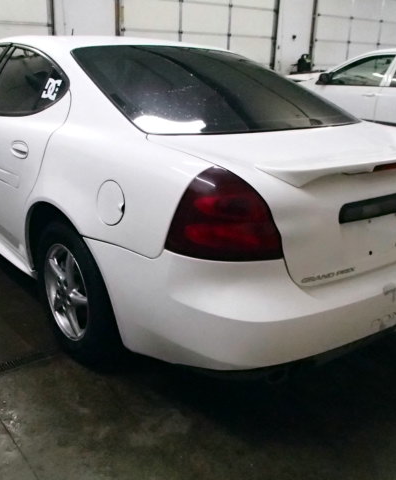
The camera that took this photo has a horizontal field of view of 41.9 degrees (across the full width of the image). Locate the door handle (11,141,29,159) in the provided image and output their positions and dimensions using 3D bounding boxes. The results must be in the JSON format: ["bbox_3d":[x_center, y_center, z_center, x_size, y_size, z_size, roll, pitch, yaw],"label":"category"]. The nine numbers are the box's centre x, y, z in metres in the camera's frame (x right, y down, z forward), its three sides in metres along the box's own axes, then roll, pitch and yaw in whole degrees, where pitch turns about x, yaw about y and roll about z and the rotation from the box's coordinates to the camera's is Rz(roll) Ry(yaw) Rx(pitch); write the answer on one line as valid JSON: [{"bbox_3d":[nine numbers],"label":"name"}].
[{"bbox_3d":[-0.826,-0.425,2.423,0.045,0.095,0.200,-13,25,-37],"label":"door handle"}]

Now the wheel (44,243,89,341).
[{"bbox_3d":[-0.534,0.225,2.400,0.170,0.455,0.455,-13,25,-37],"label":"wheel"}]

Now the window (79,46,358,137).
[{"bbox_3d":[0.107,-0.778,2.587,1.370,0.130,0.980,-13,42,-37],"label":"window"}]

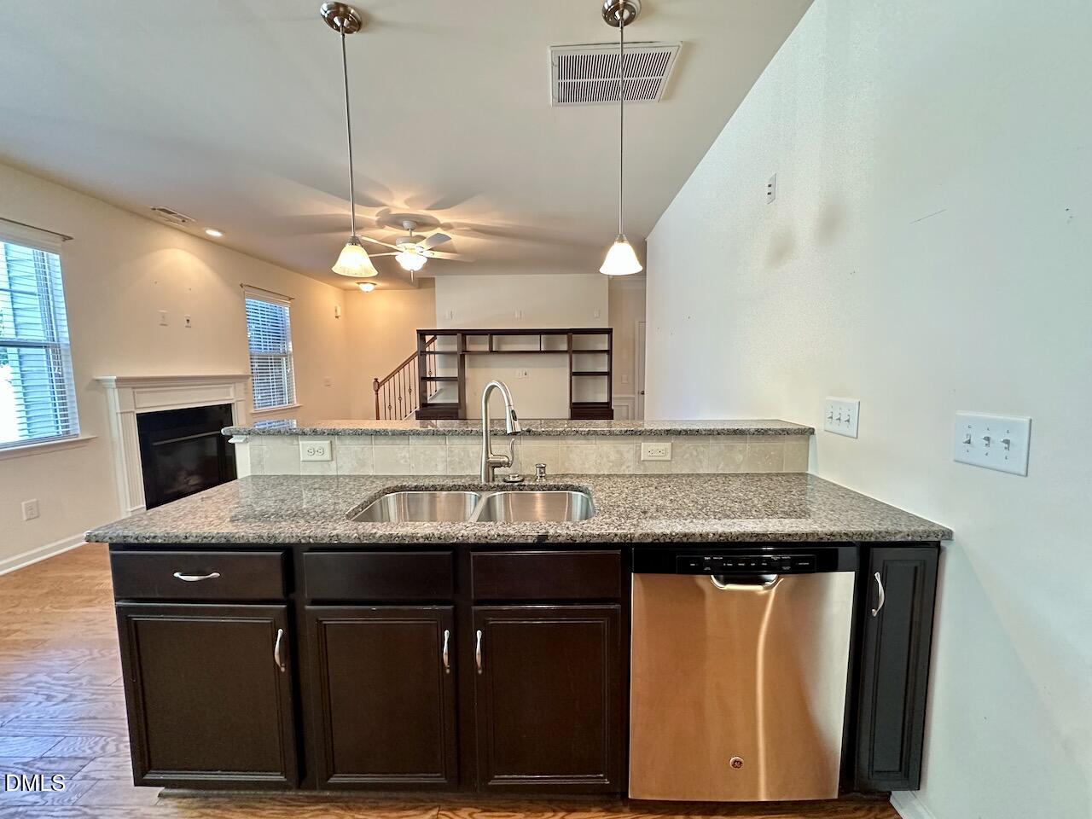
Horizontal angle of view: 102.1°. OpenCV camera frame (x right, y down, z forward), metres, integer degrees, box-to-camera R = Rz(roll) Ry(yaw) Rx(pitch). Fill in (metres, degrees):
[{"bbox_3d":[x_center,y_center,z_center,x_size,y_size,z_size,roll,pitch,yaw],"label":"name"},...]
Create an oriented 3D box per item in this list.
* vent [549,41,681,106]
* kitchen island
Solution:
[{"bbox_3d":[0.318,-1.636,2.198,0.586,0.025,0.455,0,5,1],"label":"vent"},{"bbox_3d":[-0.078,0.748,1.535,2.285,0.905,0.668,0,5,1],"label":"kitchen island"}]

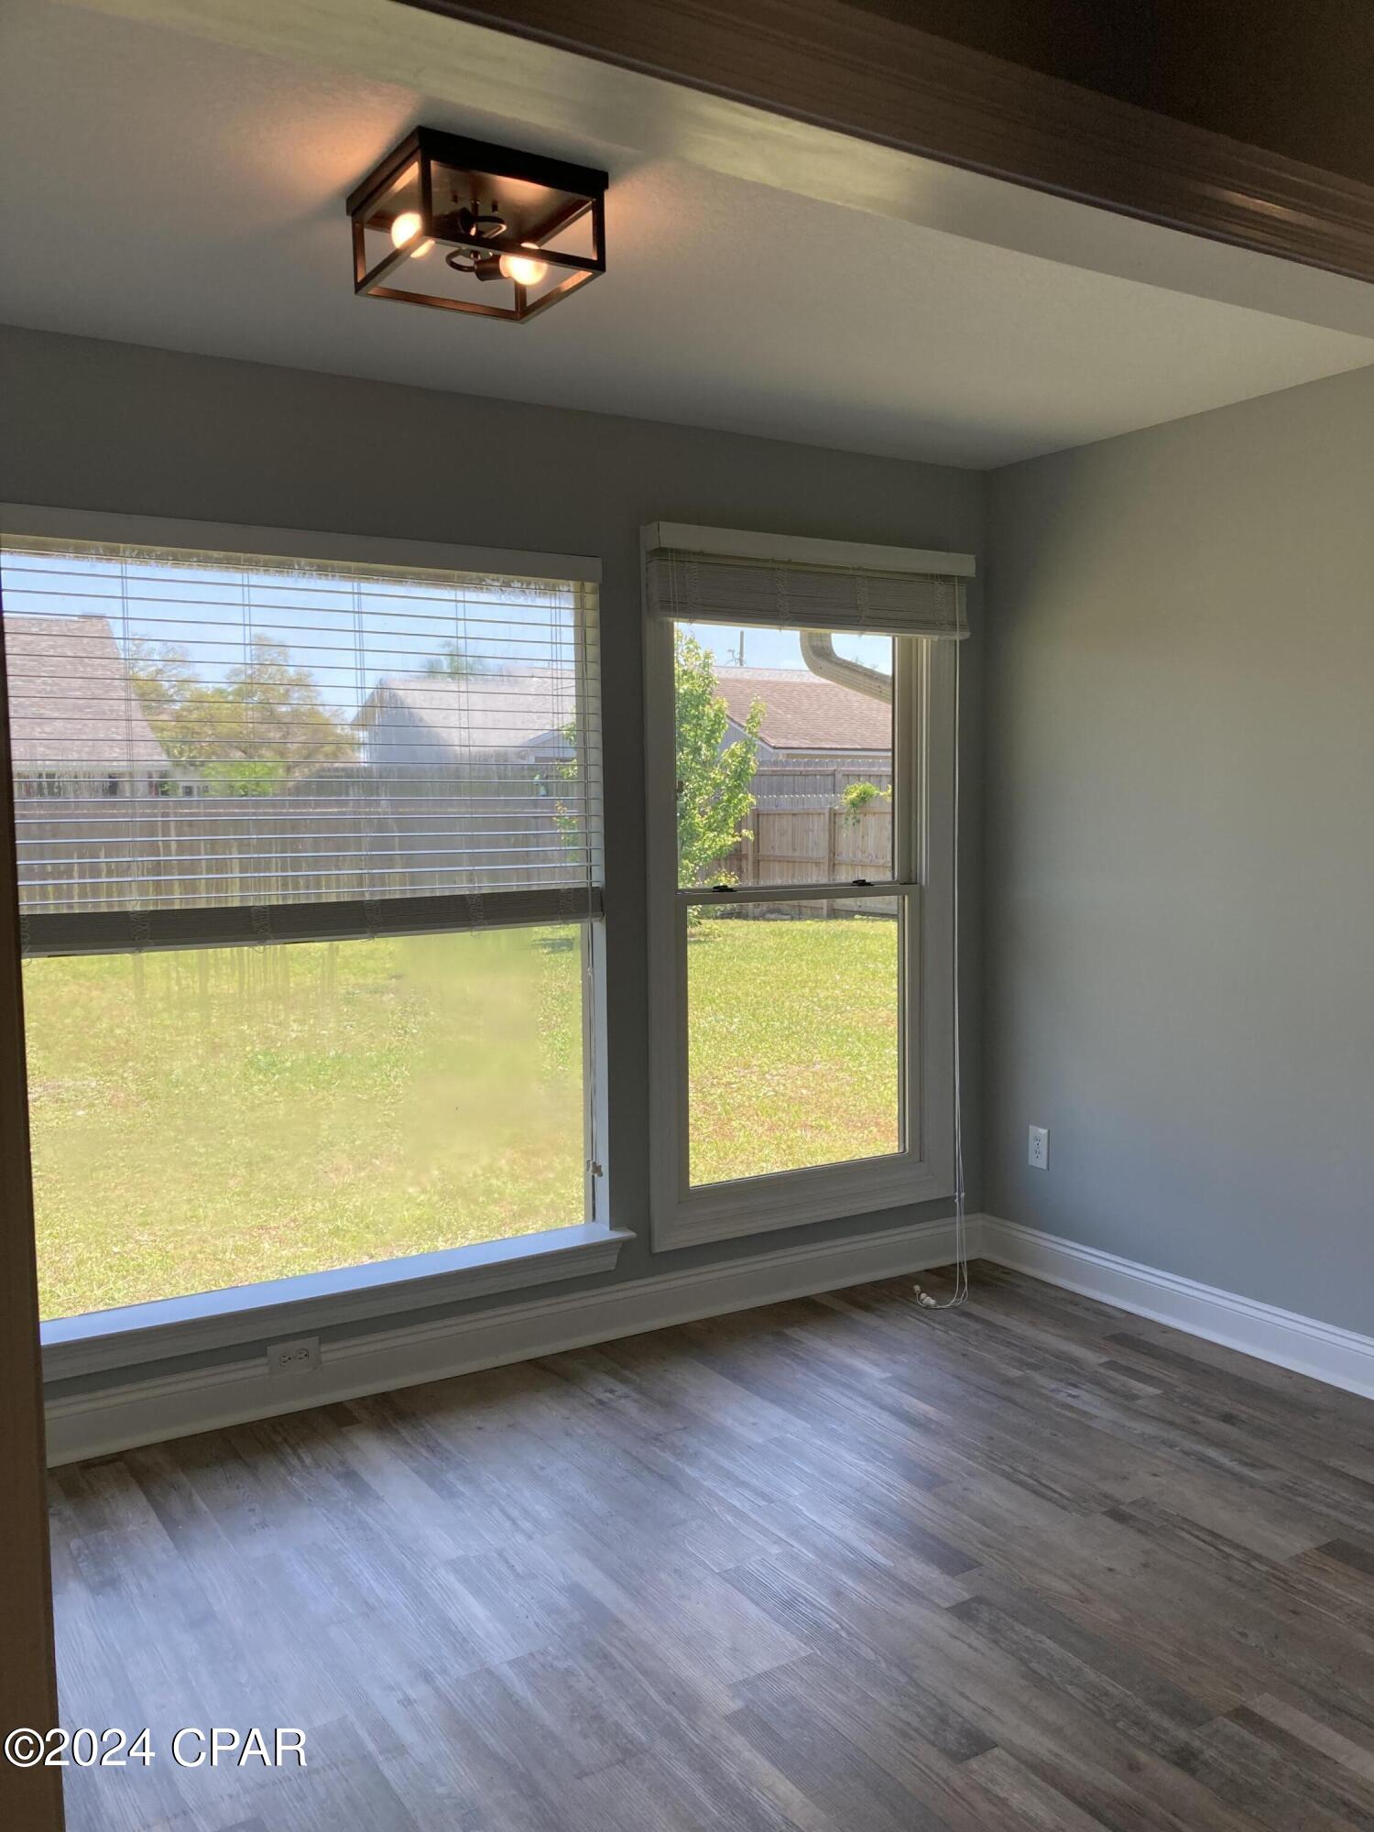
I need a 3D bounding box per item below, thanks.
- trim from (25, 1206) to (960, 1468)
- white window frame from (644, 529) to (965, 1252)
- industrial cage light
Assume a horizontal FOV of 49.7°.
[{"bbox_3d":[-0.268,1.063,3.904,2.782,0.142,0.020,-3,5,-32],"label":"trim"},{"bbox_3d":[0.329,-0.079,4.241,1.080,1.932,0.100,-3,5,-32],"label":"white window frame"},{"bbox_3d":[-0.343,-1.109,2.412,0.318,0.152,0.306,-3,5,-32],"label":"industrial cage light"}]

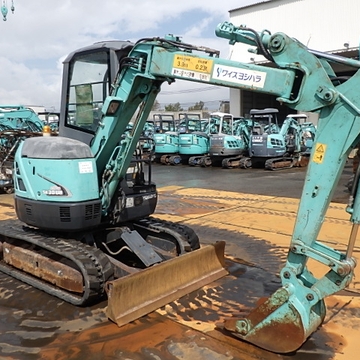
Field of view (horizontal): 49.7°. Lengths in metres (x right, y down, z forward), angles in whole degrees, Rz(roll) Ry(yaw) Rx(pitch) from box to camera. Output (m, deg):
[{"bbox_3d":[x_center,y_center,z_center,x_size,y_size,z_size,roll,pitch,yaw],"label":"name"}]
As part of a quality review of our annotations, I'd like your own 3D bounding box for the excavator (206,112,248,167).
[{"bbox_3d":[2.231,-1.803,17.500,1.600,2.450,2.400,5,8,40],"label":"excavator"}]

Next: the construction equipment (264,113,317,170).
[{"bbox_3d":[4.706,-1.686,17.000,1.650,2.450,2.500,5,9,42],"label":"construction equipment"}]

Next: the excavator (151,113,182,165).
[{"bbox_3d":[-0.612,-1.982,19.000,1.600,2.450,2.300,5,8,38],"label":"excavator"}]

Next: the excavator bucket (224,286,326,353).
[{"bbox_3d":[0.750,0.947,2.984,0.640,0.460,0.540,5,8,37],"label":"excavator bucket"}]

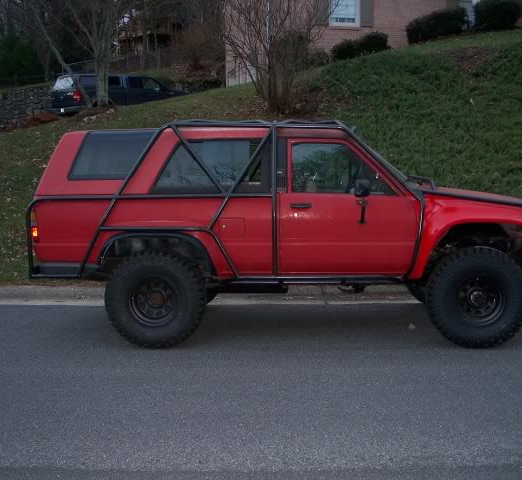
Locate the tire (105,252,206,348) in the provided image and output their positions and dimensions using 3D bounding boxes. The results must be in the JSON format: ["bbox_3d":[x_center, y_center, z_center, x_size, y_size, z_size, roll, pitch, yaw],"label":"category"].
[{"bbox_3d":[-0.879,0.494,5.773,0.815,0.815,0.290,-1,6,4],"label":"tire"}]

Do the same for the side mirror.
[{"bbox_3d":[0.786,-0.400,5.346,0.105,0.155,0.170,2,7,26],"label":"side mirror"}]

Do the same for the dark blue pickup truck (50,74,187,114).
[{"bbox_3d":[-5.386,-5.488,26.985,1.950,1.840,5.450,4,12,39],"label":"dark blue pickup truck"}]

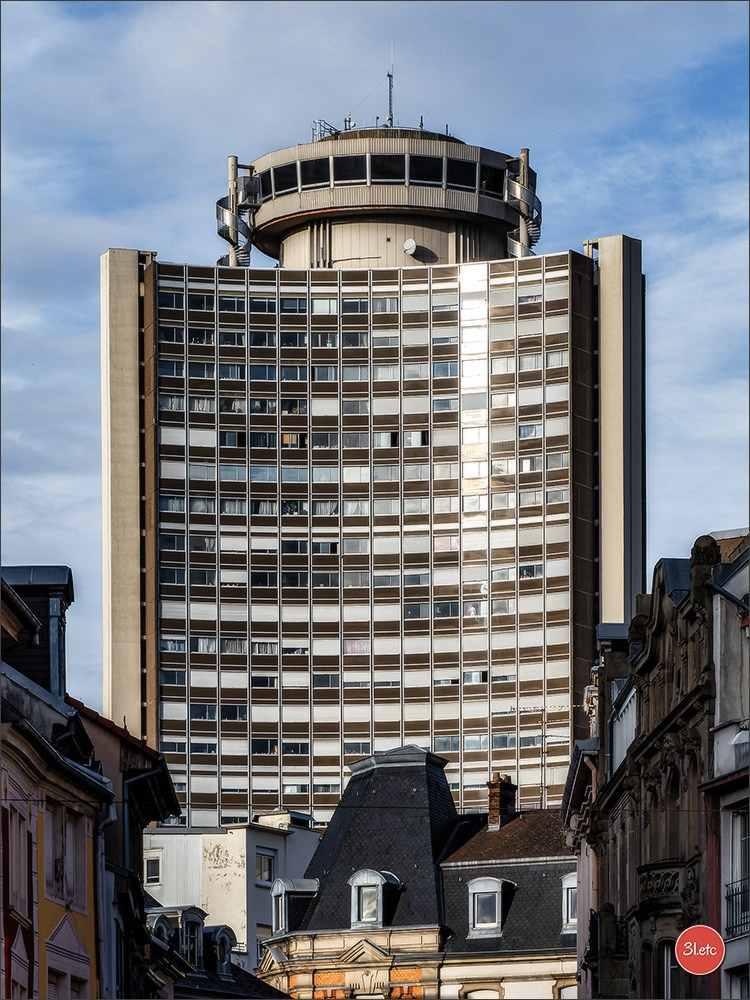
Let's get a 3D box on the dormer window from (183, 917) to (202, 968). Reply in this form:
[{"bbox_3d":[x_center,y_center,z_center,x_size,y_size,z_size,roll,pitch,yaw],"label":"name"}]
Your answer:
[{"bbox_3d":[-7.150,17.300,178.000,0.450,1.950,1.100,-4,-8,31],"label":"dormer window"}]

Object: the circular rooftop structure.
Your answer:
[{"bbox_3d":[0.400,-24.000,390.000,27.000,13.000,26.000,0,-7,0],"label":"circular rooftop structure"}]

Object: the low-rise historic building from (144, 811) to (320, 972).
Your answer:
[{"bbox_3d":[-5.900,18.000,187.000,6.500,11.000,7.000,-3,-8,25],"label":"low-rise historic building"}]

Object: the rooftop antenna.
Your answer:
[{"bbox_3d":[1.320,-35.300,390.000,0.600,7.400,0.600,0,-7,0],"label":"rooftop antenna"}]

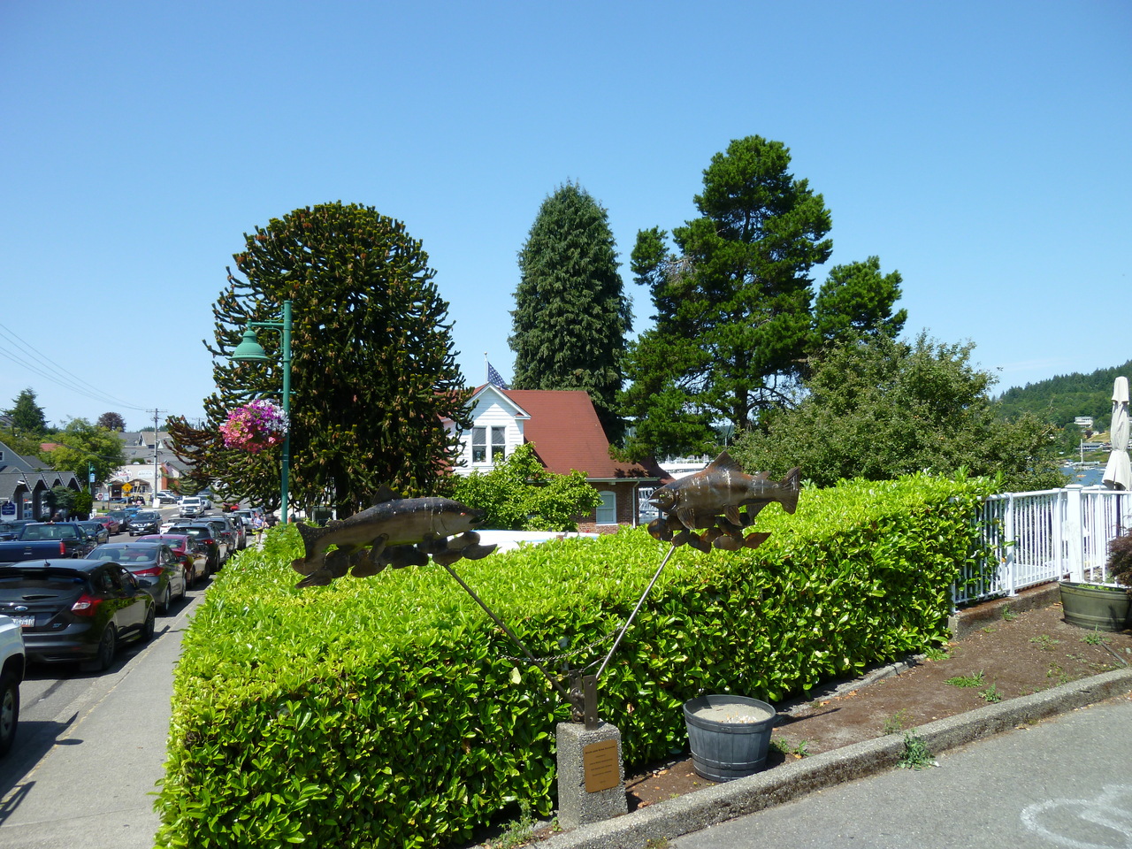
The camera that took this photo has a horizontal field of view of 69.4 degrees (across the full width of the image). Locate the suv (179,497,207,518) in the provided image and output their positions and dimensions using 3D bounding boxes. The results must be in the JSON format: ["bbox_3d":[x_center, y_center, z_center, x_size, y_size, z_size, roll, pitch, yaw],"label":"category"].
[{"bbox_3d":[-39.299,8.746,86.404,2.030,1.960,5.700,1,-3,-19],"label":"suv"}]

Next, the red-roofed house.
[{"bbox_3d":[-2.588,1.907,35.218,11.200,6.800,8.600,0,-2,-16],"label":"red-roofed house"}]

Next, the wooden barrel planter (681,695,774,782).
[{"bbox_3d":[0.955,1.825,4.750,0.530,0.352,0.530,0,-1,0],"label":"wooden barrel planter"}]

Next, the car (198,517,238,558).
[{"bbox_3d":[-15.343,4.874,35.649,1.840,1.700,4.600,1,-4,-19],"label":"car"}]

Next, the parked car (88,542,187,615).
[{"bbox_3d":[-9.718,3.451,18.407,1.800,1.440,4.570,1,-6,-18],"label":"parked car"}]

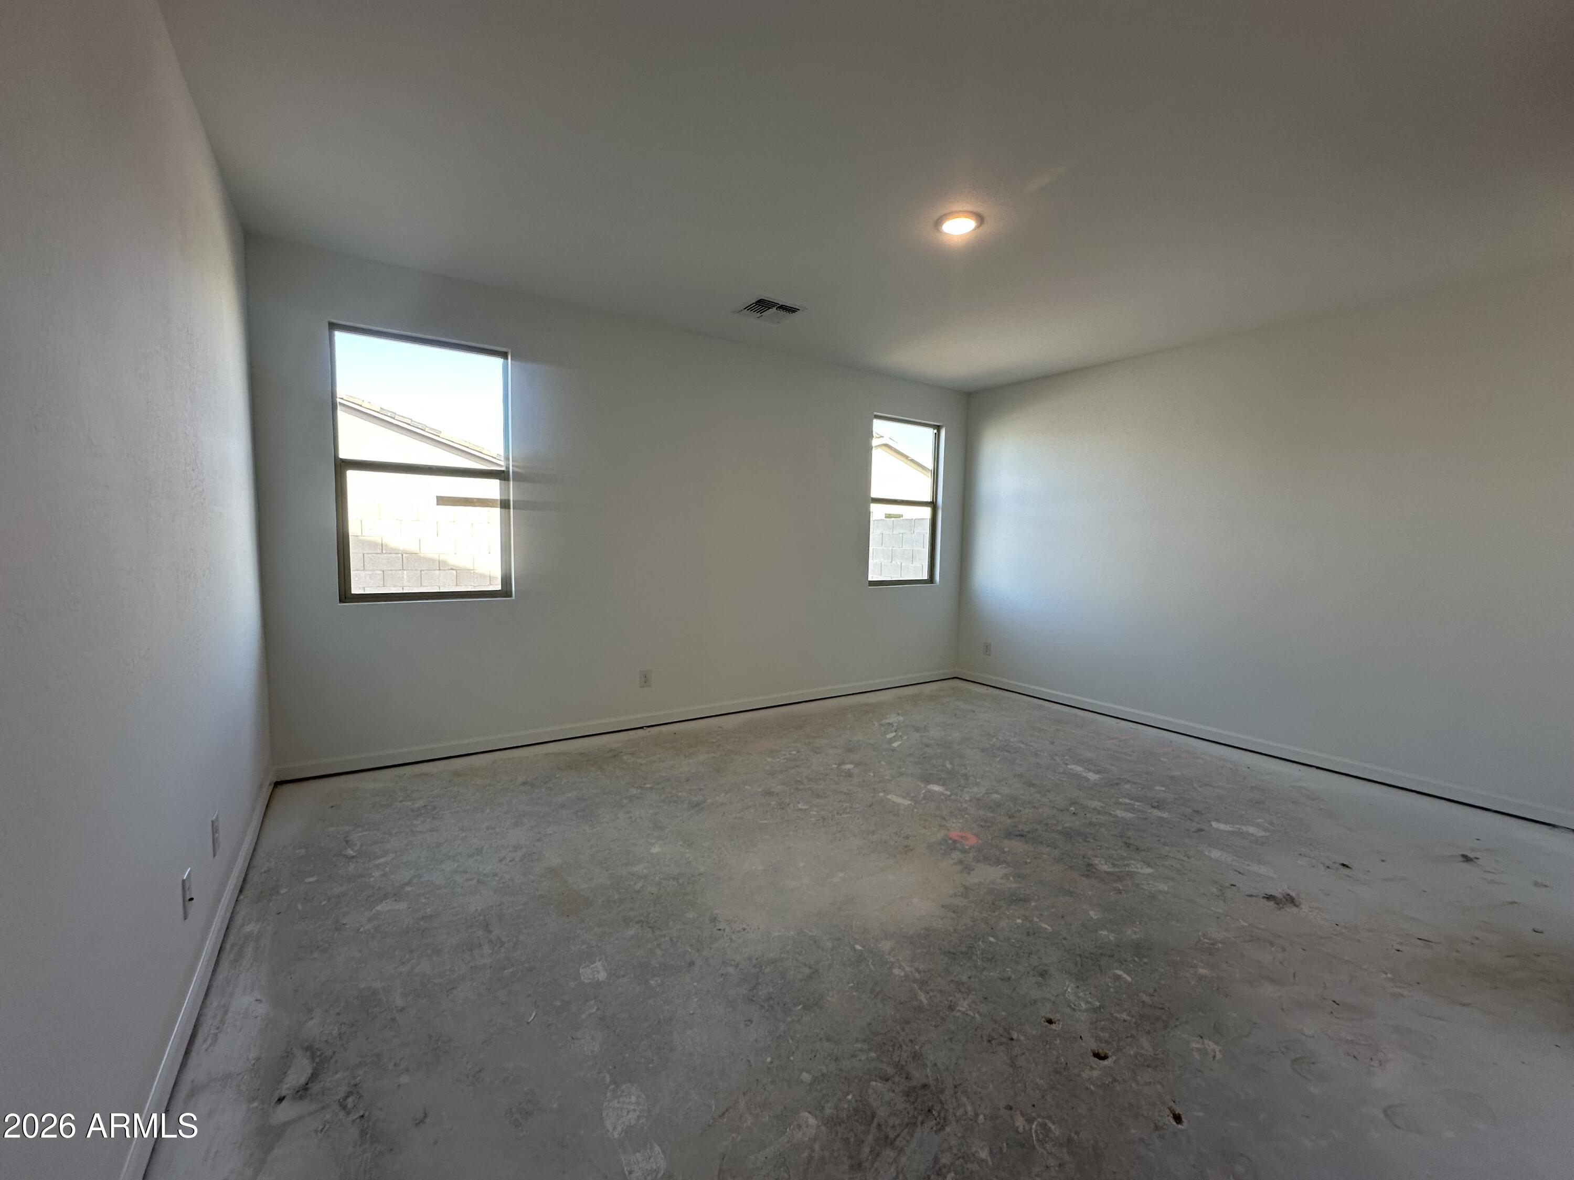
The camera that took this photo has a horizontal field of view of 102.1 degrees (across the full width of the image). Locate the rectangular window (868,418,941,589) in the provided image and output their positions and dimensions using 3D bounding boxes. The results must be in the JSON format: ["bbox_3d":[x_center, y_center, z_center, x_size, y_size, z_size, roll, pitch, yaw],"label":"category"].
[{"bbox_3d":[1.069,-0.779,5.810,0.880,1.480,0.100,-2,6,-34],"label":"rectangular window"}]

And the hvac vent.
[{"bbox_3d":[-0.108,-1.755,4.024,0.360,0.025,0.360,-2,6,-34],"label":"hvac vent"}]

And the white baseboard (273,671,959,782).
[{"bbox_3d":[-0.507,0.899,4.841,5.329,0.088,0.016,-2,6,-34],"label":"white baseboard"}]

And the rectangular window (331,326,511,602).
[{"bbox_3d":[-2.077,-0.680,3.683,0.880,1.480,0.100,-2,6,-34],"label":"rectangular window"}]

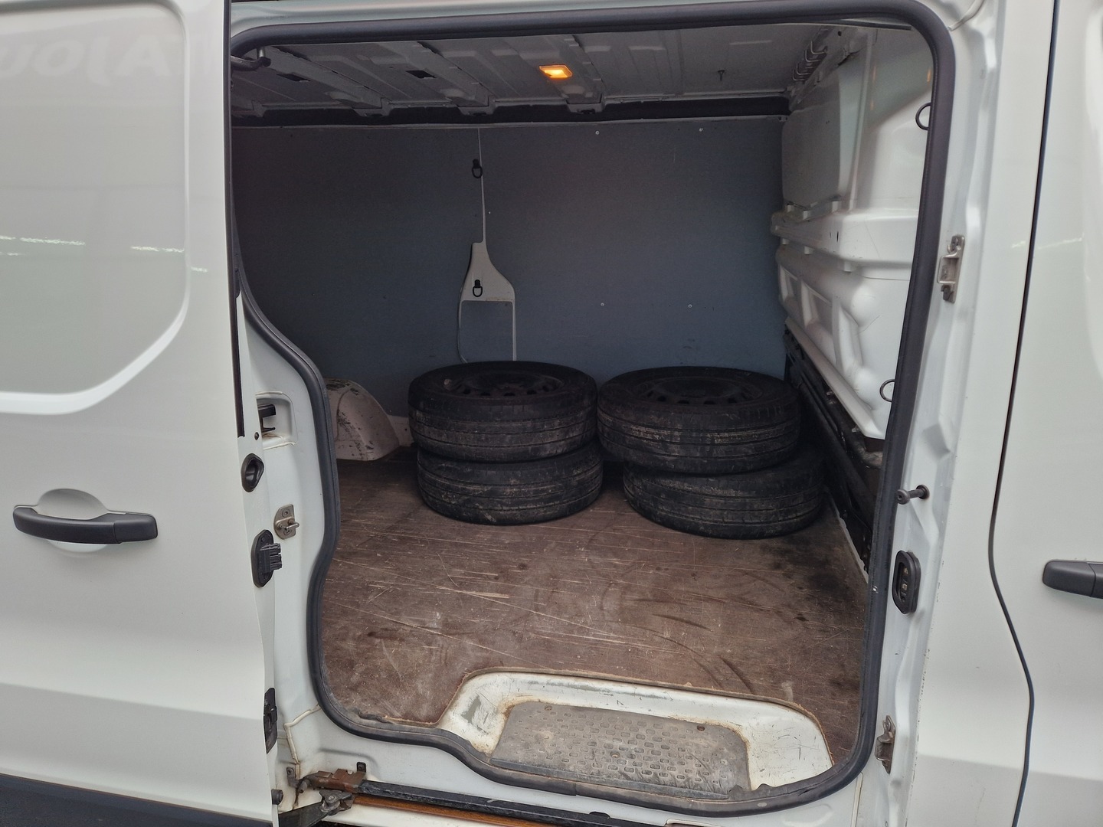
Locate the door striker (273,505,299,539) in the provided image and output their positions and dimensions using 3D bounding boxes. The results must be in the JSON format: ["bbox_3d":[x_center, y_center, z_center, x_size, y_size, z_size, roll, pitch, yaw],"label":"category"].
[{"bbox_3d":[-0.455,0.191,1.272,0.027,0.058,0.040,10,18,34],"label":"door striker"}]

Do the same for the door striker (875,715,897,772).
[{"bbox_3d":[0.536,0.538,1.191,0.023,0.087,0.035,1,15,2],"label":"door striker"}]

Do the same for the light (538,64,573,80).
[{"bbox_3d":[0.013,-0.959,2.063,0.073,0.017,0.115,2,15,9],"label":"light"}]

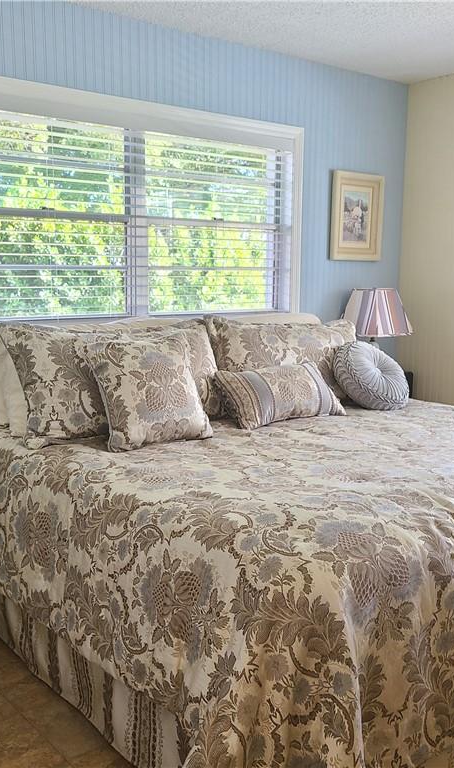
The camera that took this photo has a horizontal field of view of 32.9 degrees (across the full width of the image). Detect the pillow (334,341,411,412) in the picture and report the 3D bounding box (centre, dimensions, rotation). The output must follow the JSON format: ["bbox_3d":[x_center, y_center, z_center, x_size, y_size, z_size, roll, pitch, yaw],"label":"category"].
[{"bbox_3d":[0.634,-0.035,3.369,0.360,0.360,0.110,-8,-32,-46],"label":"pillow"}]

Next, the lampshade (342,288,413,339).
[{"bbox_3d":[0.810,-0.396,4.235,0.370,0.250,0.370,1,8,0],"label":"lampshade"}]

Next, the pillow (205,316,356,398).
[{"bbox_3d":[0.339,-0.099,3.593,0.940,0.480,0.200,-6,-18,-39],"label":"pillow"}]

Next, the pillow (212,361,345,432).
[{"bbox_3d":[0.236,0.032,3.210,0.530,0.300,0.150,-6,-34,-39],"label":"pillow"}]

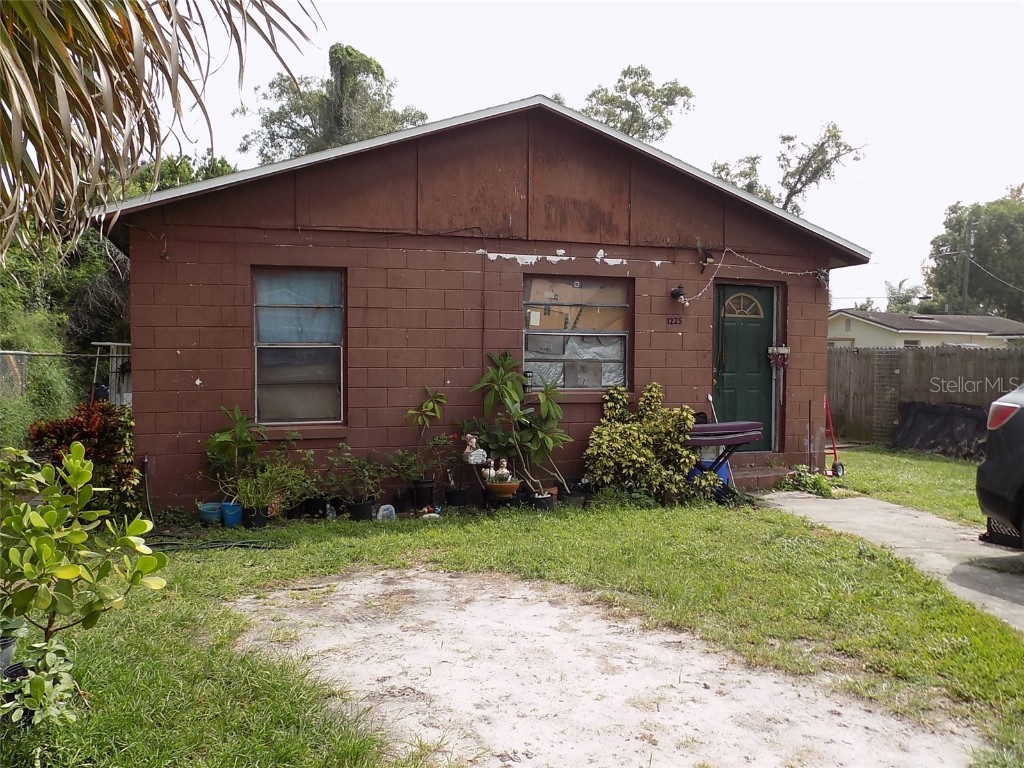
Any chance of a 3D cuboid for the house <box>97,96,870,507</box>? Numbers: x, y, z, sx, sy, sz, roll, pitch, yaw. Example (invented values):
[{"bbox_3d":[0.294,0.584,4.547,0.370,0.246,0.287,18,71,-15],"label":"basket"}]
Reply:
[{"bbox_3d":[-1.301,-0.994,13.308,8.534,4.277,10.400,0,2,-18],"label":"house"}]

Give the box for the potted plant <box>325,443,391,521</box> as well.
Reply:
[{"bbox_3d":[-1.509,0.952,7.800,0.630,0.770,0.560,0,2,-18],"label":"potted plant"}]

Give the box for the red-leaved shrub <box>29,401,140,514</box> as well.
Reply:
[{"bbox_3d":[-4.049,0.728,7.600,1.000,1.120,0.920,0,2,-18],"label":"red-leaved shrub"}]

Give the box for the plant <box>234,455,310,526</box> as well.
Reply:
[{"bbox_3d":[-2.258,1.019,7.500,0.670,0.700,0.580,0,2,-18],"label":"plant"}]

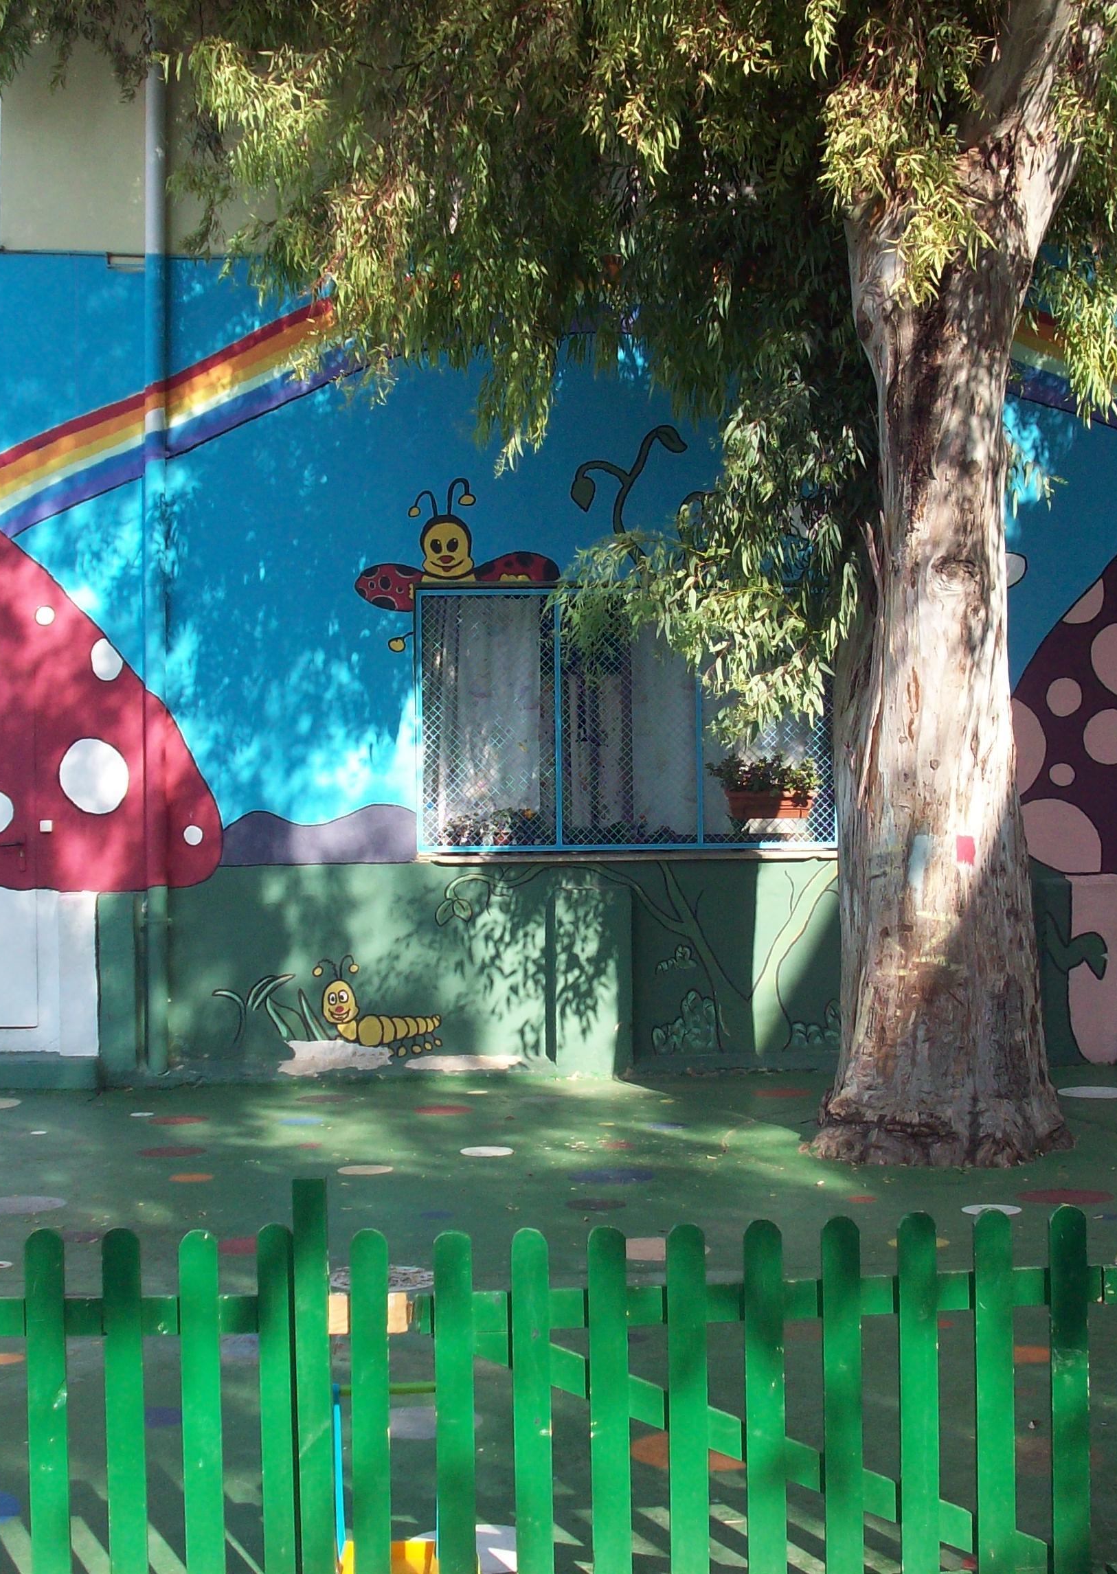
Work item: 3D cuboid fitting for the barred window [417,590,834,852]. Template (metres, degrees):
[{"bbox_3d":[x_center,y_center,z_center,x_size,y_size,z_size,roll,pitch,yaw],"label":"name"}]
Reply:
[{"bbox_3d":[0.404,-0.387,12.872,2.432,1.506,0.150,-1,-1,-2],"label":"barred window"}]

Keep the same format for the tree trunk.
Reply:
[{"bbox_3d":[1.640,-0.580,9.600,1.130,4.220,1.050,-1,-1,-2],"label":"tree trunk"}]

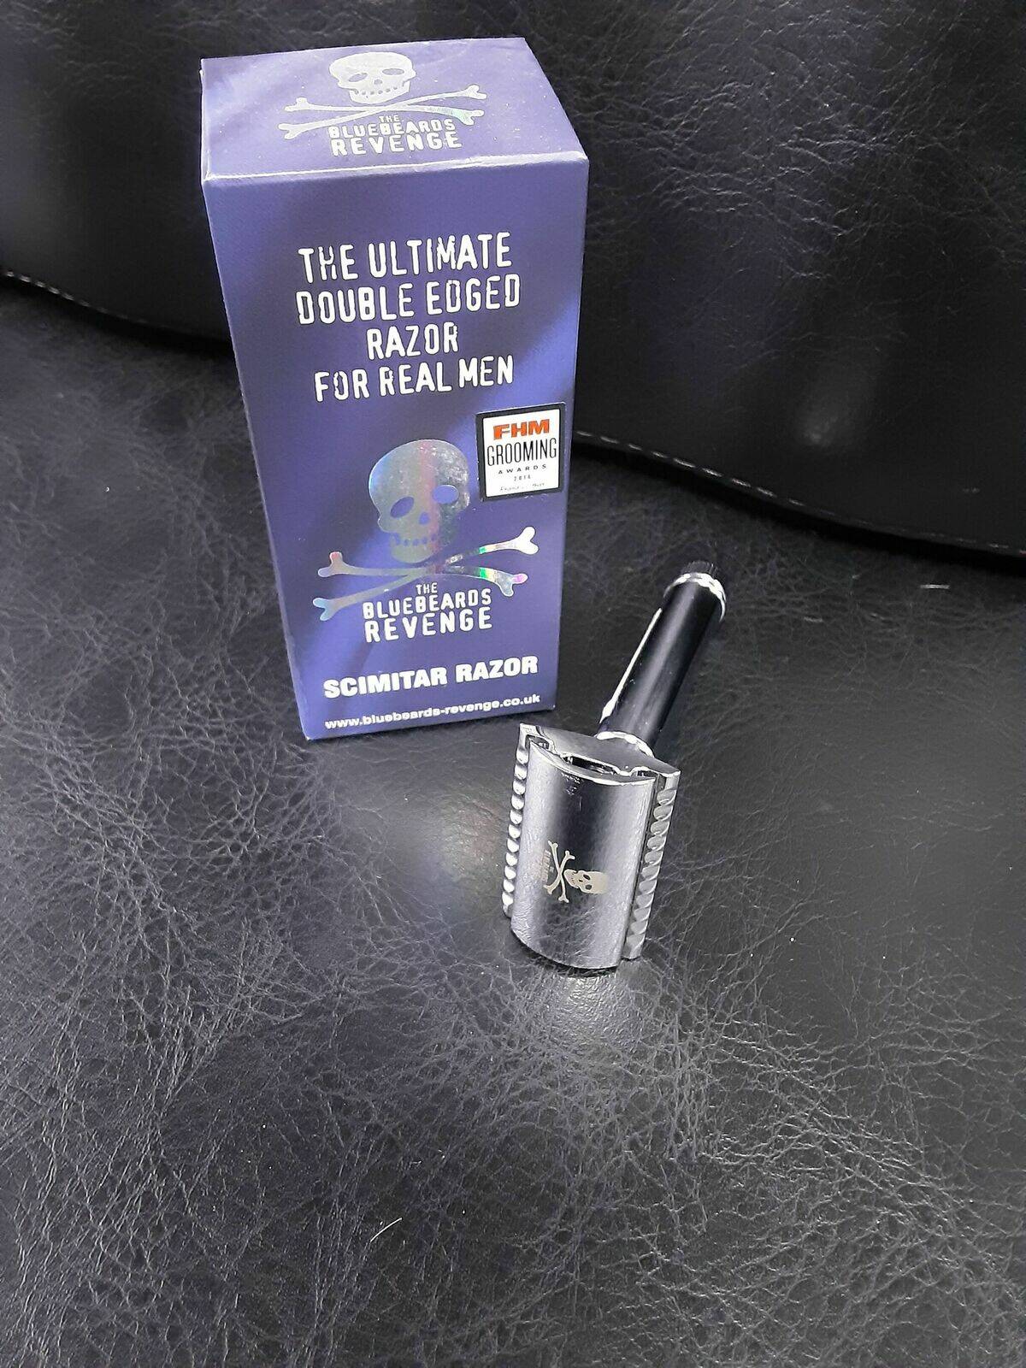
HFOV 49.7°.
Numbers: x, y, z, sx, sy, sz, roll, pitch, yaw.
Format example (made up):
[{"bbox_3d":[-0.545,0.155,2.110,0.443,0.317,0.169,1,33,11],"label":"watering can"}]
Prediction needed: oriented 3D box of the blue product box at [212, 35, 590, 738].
[{"bbox_3d":[-0.020,-0.046,0.200,0.051,0.112,0.045,-7,48,-8],"label":"blue product box"}]

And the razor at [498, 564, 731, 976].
[{"bbox_3d":[0.026,0.004,0.213,0.025,0.044,0.096,16,39,13],"label":"razor"}]

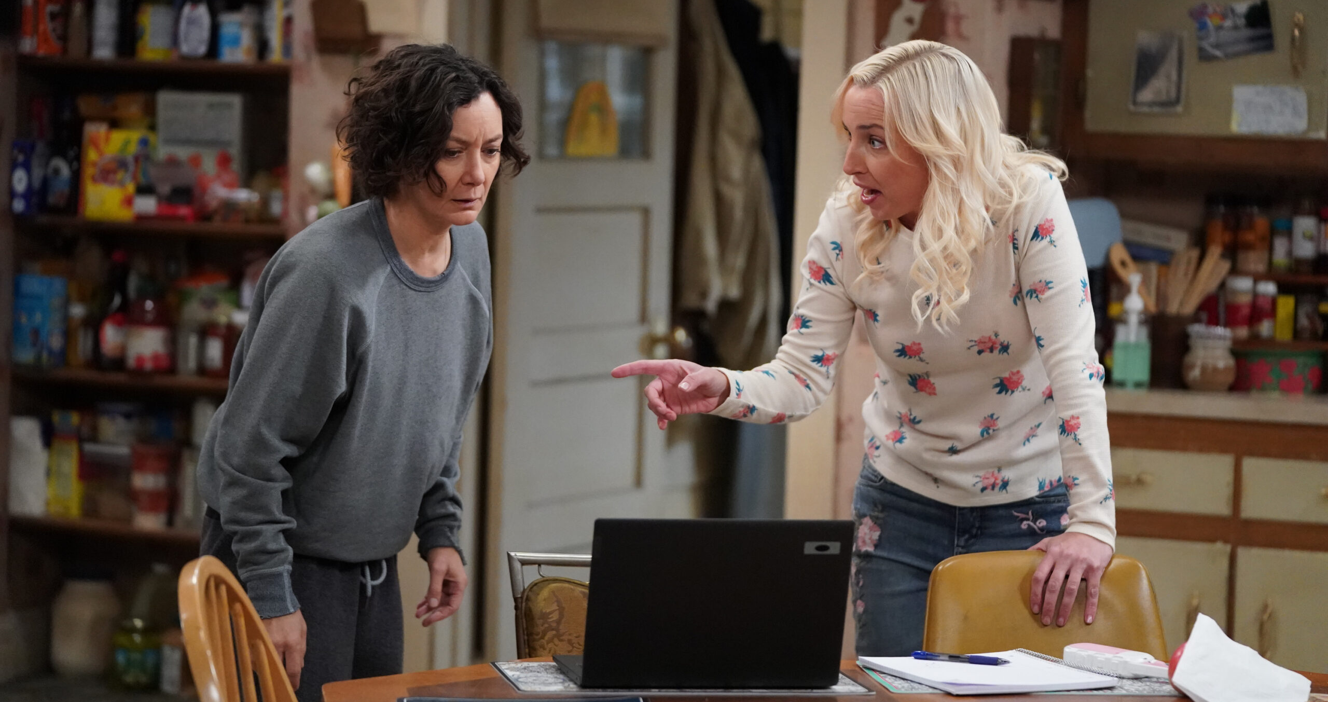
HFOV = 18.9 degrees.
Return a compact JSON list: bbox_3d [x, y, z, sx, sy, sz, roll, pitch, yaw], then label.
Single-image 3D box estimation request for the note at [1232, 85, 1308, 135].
[{"bbox_3d":[1.140,-0.454,7.500,0.148,0.093,0.004,3,4,21],"label":"note"}]

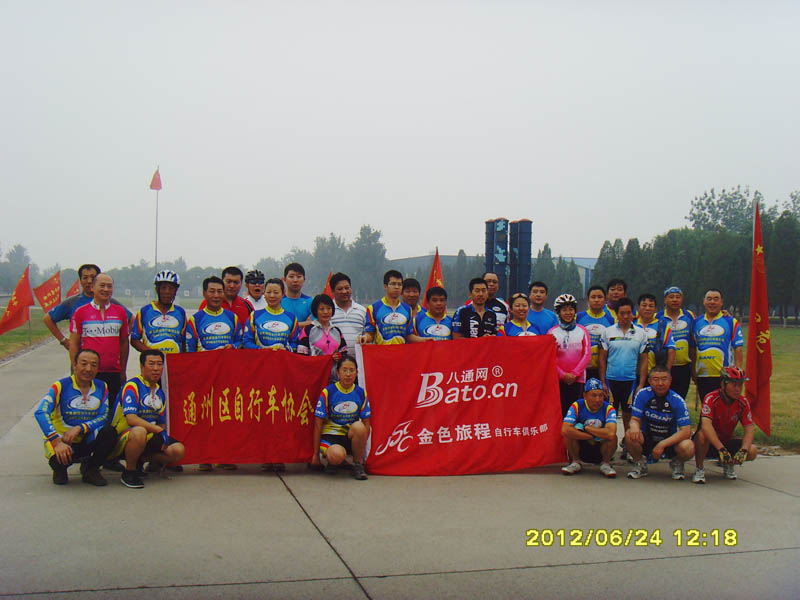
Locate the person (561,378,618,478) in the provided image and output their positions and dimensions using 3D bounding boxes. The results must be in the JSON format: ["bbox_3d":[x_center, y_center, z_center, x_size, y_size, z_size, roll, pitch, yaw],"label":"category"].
[{"bbox_3d":[1.766,1.174,8.400,0.530,0.870,0.700,1,0,10],"label":"person"}]

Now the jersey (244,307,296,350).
[{"bbox_3d":[-1.197,0.354,8.300,0.490,0.600,0.320,1,0,-14],"label":"jersey"}]

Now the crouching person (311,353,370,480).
[{"bbox_3d":[-0.538,1.043,8.150,0.550,1.070,0.720,1,0,-7],"label":"crouching person"}]

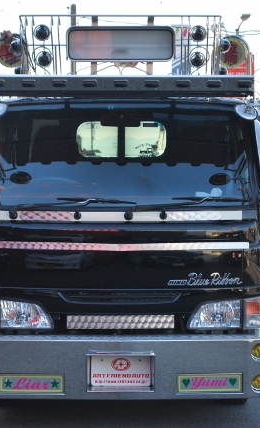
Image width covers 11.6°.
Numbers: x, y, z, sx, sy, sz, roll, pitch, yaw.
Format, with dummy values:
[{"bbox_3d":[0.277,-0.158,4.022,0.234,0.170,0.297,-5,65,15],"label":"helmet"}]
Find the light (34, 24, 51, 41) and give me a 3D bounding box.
[{"bbox_3d":[-0.562,-1.159,8.200,0.098,0.098,0.085,0,2,0],"label":"light"}]

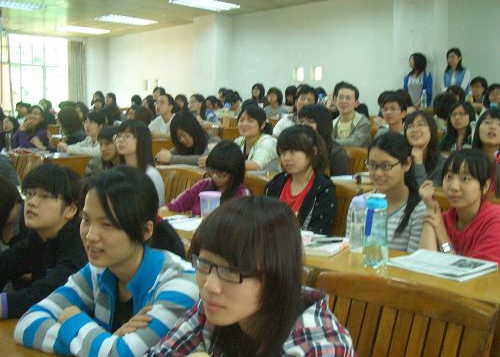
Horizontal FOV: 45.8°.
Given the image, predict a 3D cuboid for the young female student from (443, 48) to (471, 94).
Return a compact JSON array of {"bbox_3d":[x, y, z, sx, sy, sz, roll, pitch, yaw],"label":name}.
[{"bbox_3d":[2.828,-0.982,8.174,0.450,1.600,0.300,2,6,30],"label":"young female student"}]

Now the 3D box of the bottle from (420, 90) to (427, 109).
[{"bbox_3d":[1.919,-0.874,6.550,0.066,0.220,0.066,3,7,40],"label":"bottle"}]

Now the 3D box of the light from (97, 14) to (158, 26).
[{"bbox_3d":[-2.408,-3.125,11.637,0.580,0.090,1.190,3,7,40],"label":"light"}]

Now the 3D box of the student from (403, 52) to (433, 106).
[{"bbox_3d":[2.322,-0.948,8.274,0.450,1.600,0.300,2,6,29],"label":"student"}]

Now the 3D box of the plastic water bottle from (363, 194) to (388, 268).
[{"bbox_3d":[0.380,0.156,1.790,0.074,0.212,0.074,-1,5,0],"label":"plastic water bottle"}]

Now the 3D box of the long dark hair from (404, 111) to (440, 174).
[{"bbox_3d":[1.005,-0.210,3.450,0.200,0.350,0.220,6,10,36],"label":"long dark hair"}]

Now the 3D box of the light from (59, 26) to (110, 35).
[{"bbox_3d":[-3.614,-3.192,12.633,0.580,0.090,1.190,3,7,40],"label":"light"}]

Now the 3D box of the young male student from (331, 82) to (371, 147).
[{"bbox_3d":[0.676,-0.087,4.462,0.500,1.270,0.720,3,7,36],"label":"young male student"}]

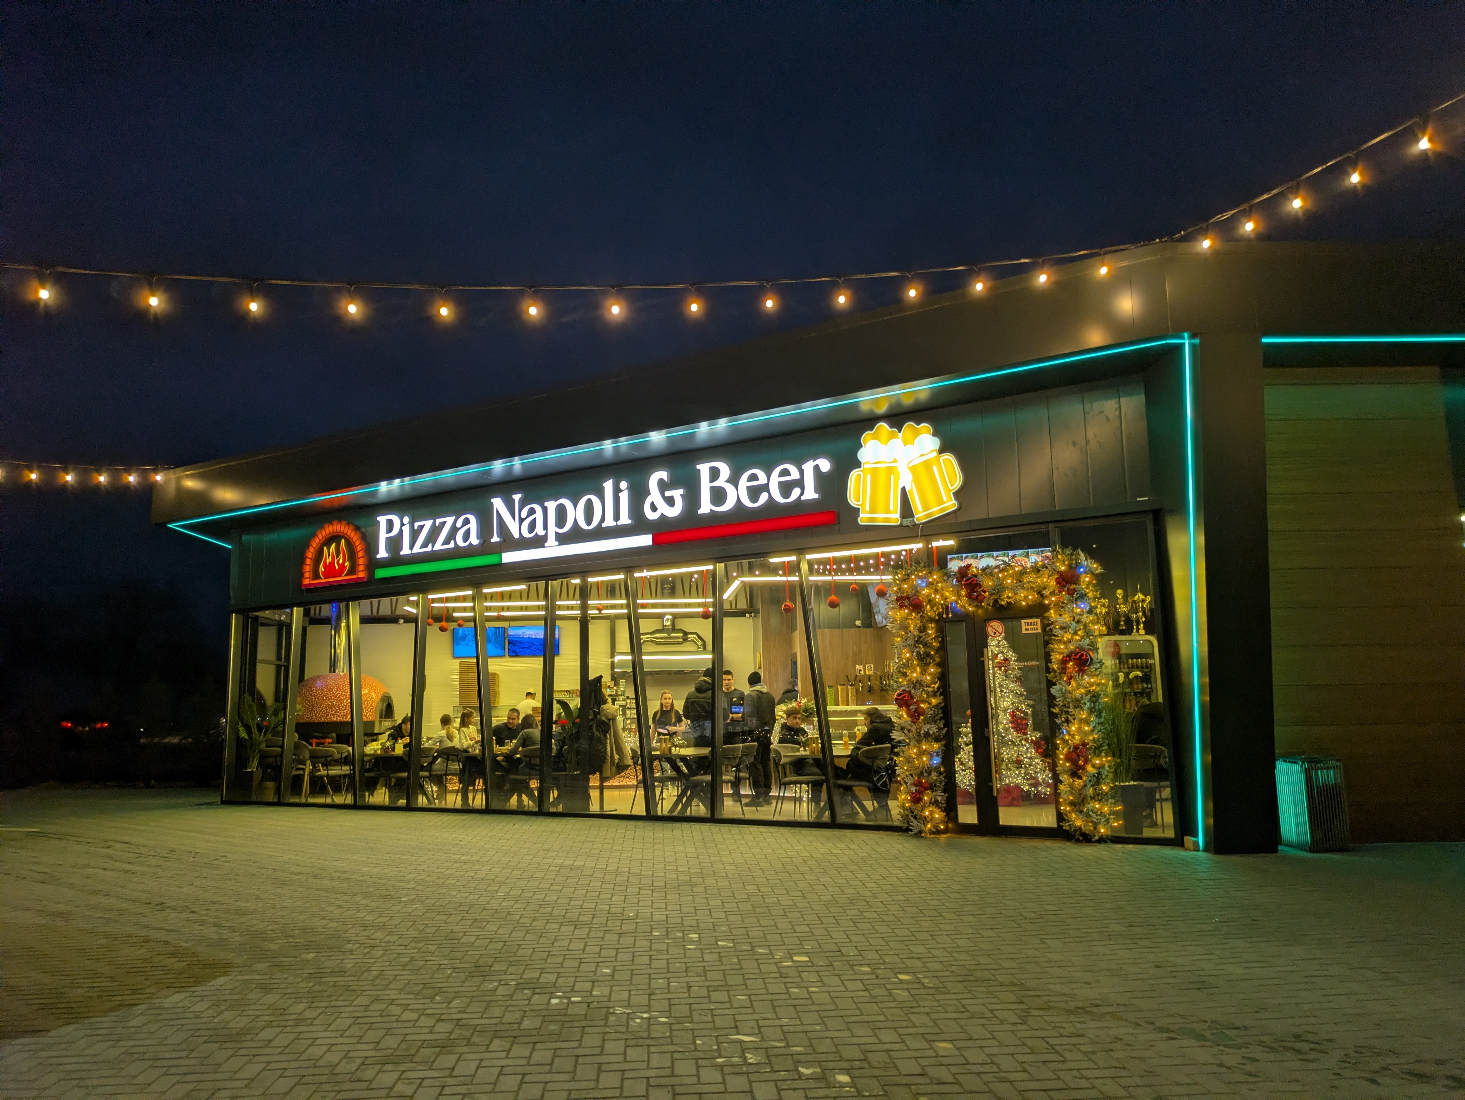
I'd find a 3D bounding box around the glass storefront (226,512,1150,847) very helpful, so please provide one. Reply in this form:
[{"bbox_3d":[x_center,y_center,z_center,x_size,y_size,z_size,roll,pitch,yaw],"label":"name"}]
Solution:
[{"bbox_3d":[-1.973,1.759,12.921,13.709,2.938,0.255,-6,-9,31],"label":"glass storefront"}]

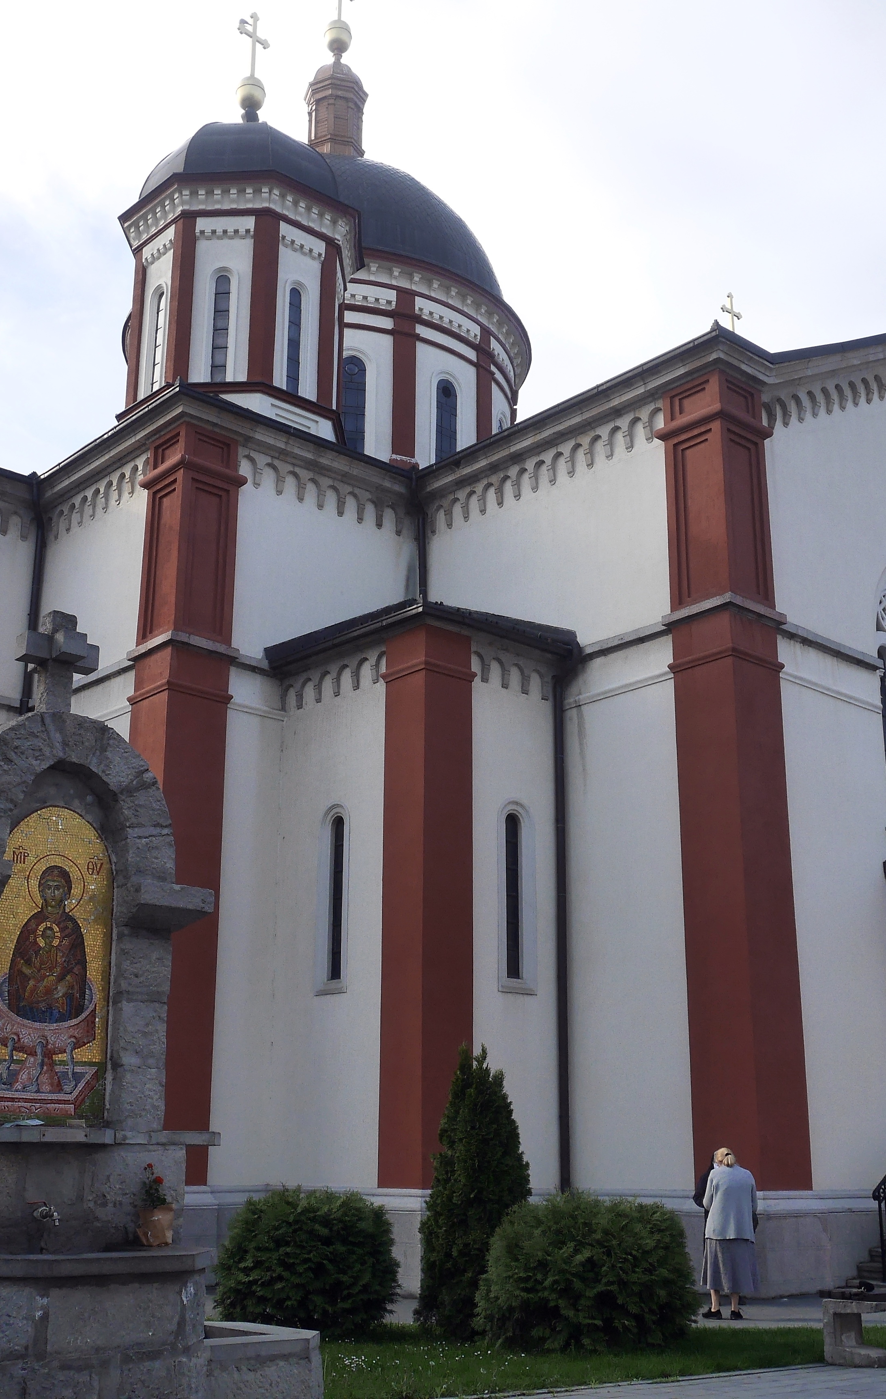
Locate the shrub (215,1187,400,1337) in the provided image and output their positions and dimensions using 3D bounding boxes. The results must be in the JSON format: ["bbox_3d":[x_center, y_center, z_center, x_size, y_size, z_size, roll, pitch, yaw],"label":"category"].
[{"bbox_3d":[-1.257,5.173,13.945,1.700,1.236,1.700,2,-17,-5],"label":"shrub"}]

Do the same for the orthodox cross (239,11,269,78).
[{"bbox_3d":[-3.363,-11.645,26.813,0.670,1.354,0.090,15,-22,-40],"label":"orthodox cross"}]

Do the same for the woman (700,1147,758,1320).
[{"bbox_3d":[2.824,5.291,15.017,0.530,1.584,0.360,3,-17,-8],"label":"woman"}]

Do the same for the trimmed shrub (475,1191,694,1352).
[{"bbox_3d":[1.211,4.882,13.012,1.850,1.190,1.700,0,-17,0],"label":"trimmed shrub"}]

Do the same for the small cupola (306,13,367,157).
[{"bbox_3d":[-2.649,-15.461,38.434,1.586,4.582,1.586,15,-22,-40],"label":"small cupola"}]

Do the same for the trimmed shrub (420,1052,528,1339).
[{"bbox_3d":[0.304,4.537,14.086,1.120,2.541,1.120,0,-17,1],"label":"trimmed shrub"}]

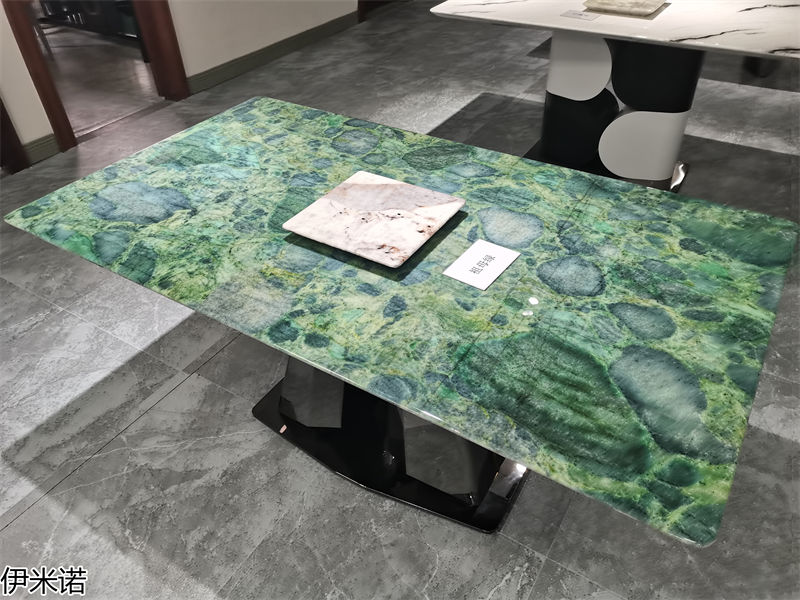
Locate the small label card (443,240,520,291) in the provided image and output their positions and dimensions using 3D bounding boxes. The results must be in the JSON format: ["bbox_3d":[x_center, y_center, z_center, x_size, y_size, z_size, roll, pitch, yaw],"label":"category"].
[{"bbox_3d":[0.171,-0.076,1.242,0.099,0.002,0.148,24,47,29],"label":"small label card"}]

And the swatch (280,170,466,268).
[{"bbox_3d":[-0.054,-0.189,1.371,0.303,0.029,0.293,21,45,26],"label":"swatch"}]

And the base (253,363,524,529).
[{"bbox_3d":[-0.033,0.109,1.632,0.858,0.731,0.480,21,45,26],"label":"base"}]

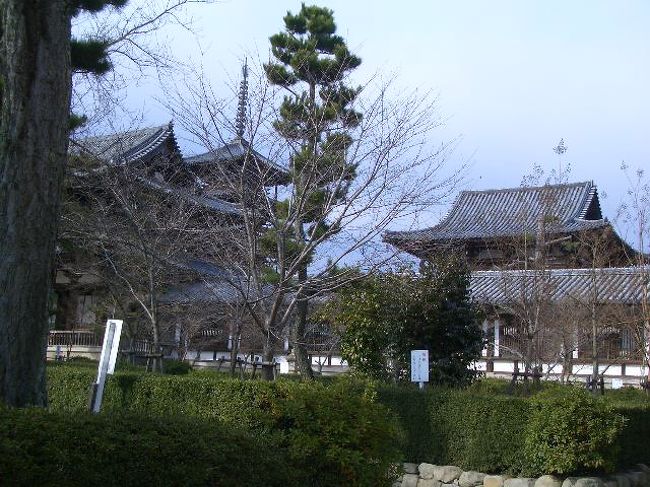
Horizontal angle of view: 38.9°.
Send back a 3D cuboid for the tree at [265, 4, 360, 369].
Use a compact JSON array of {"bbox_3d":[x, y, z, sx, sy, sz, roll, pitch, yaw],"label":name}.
[{"bbox_3d":[-0.420,-1.950,33.800,3.500,14.000,3.500,1,-6,0],"label":"tree"}]

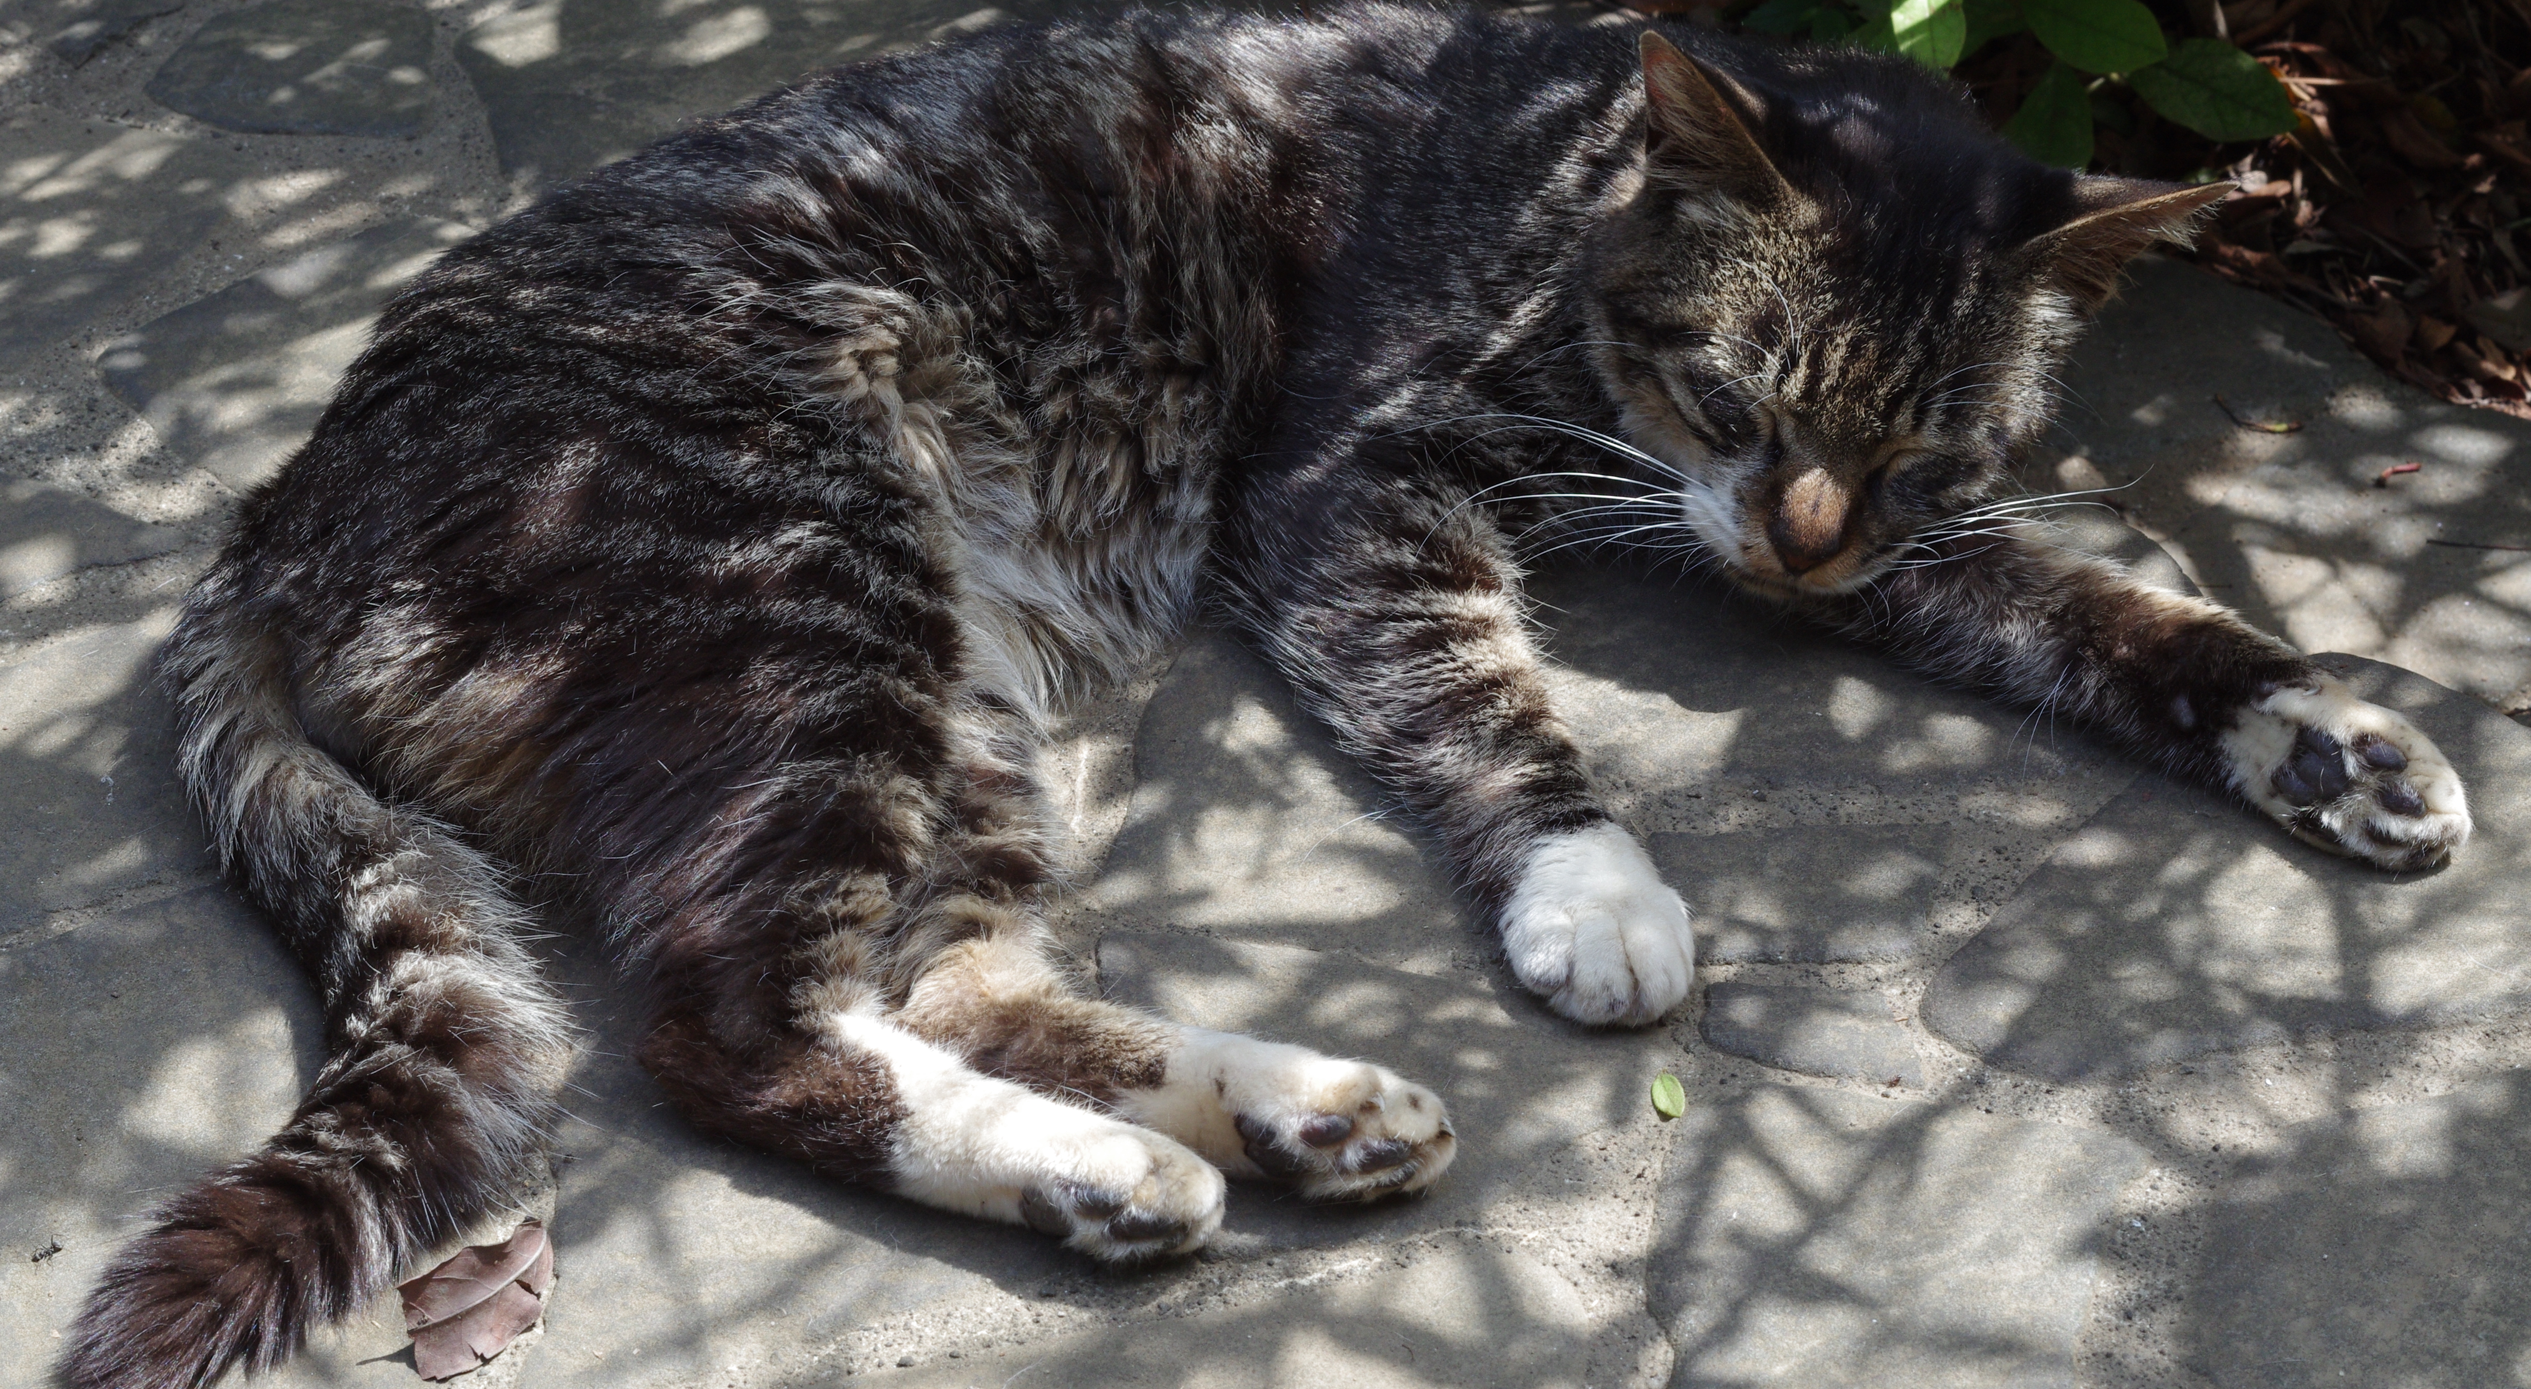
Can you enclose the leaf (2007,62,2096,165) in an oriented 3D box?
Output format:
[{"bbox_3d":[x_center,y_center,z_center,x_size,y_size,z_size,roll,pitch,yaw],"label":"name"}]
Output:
[{"bbox_3d":[0.183,-0.134,1.229,0.023,0.006,0.034,15,84,2],"label":"leaf"}]

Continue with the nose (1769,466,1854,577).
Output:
[{"bbox_3d":[0.121,-0.038,1.167,0.018,0.018,0.015,15,33,0],"label":"nose"}]

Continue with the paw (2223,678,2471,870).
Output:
[{"bbox_3d":[0.224,0.016,1.091,0.056,0.029,0.034,27,49,26],"label":"paw"}]

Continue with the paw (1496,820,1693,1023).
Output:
[{"bbox_3d":[0.067,0.047,1.056,0.038,0.031,0.045,-9,44,-9],"label":"paw"}]

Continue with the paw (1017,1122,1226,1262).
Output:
[{"bbox_3d":[-0.028,0.095,1.007,0.044,0.028,0.029,15,45,15],"label":"paw"}]

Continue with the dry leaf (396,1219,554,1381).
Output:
[{"bbox_3d":[-0.150,0.115,0.999,0.037,0.011,0.030,-32,52,-29],"label":"dry leaf"}]

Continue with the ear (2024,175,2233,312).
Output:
[{"bbox_3d":[0.195,-0.102,1.192,0.045,0.036,0.022,-22,51,12],"label":"ear"}]

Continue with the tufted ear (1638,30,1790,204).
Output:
[{"bbox_3d":[0.100,-0.129,1.178,0.036,0.045,0.022,-2,34,41],"label":"tufted ear"}]

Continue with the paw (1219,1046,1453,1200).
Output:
[{"bbox_3d":[0.014,0.087,1.060,0.047,0.031,0.032,6,38,8],"label":"paw"}]

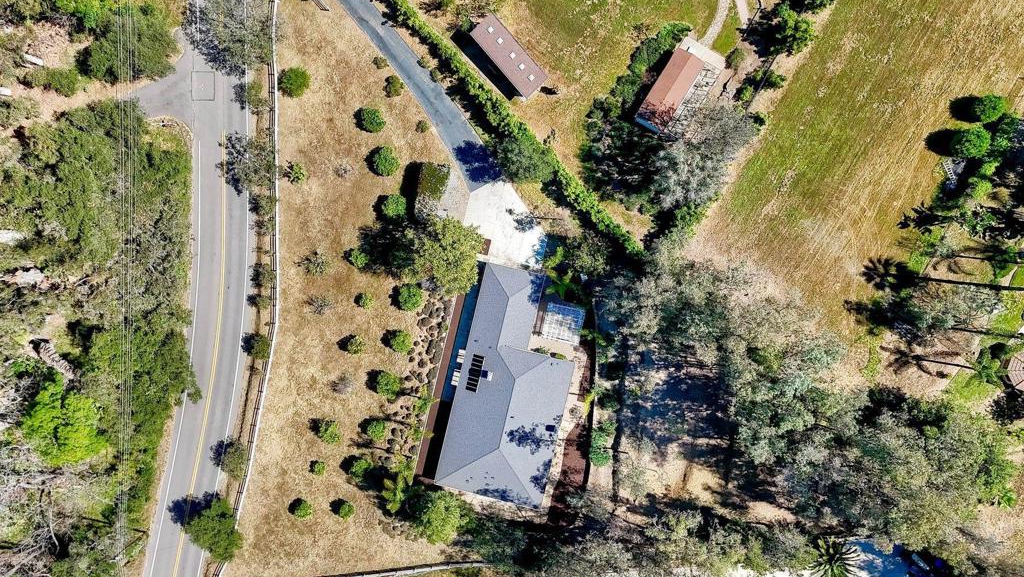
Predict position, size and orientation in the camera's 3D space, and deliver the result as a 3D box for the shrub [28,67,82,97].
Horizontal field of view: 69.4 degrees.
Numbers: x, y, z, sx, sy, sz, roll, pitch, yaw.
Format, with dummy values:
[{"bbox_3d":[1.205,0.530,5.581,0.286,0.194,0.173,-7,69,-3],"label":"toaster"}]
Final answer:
[{"bbox_3d":[-63.450,-28.630,102.800,7.200,2.400,3.900,0,90,0],"label":"shrub"}]

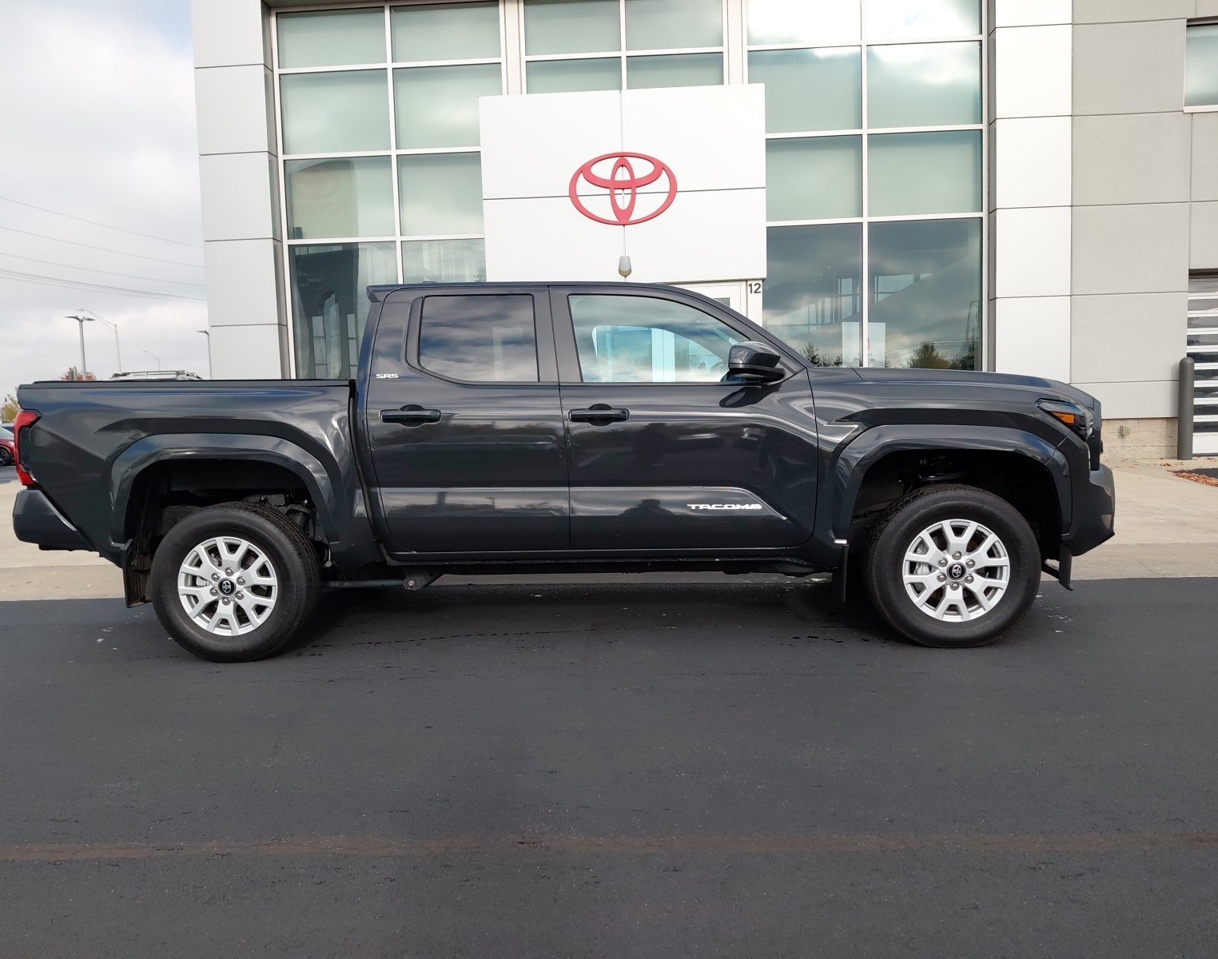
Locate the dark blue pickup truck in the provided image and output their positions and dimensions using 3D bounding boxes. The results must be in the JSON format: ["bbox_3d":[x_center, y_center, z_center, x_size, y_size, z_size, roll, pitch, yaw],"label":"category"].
[{"bbox_3d":[-0.174,-0.158,5.092,5.410,1.870,2.020,-1,4,3],"label":"dark blue pickup truck"}]

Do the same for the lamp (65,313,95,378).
[{"bbox_3d":[-27.935,-5.033,49.254,0.450,7.290,1.650,1,5,33],"label":"lamp"}]

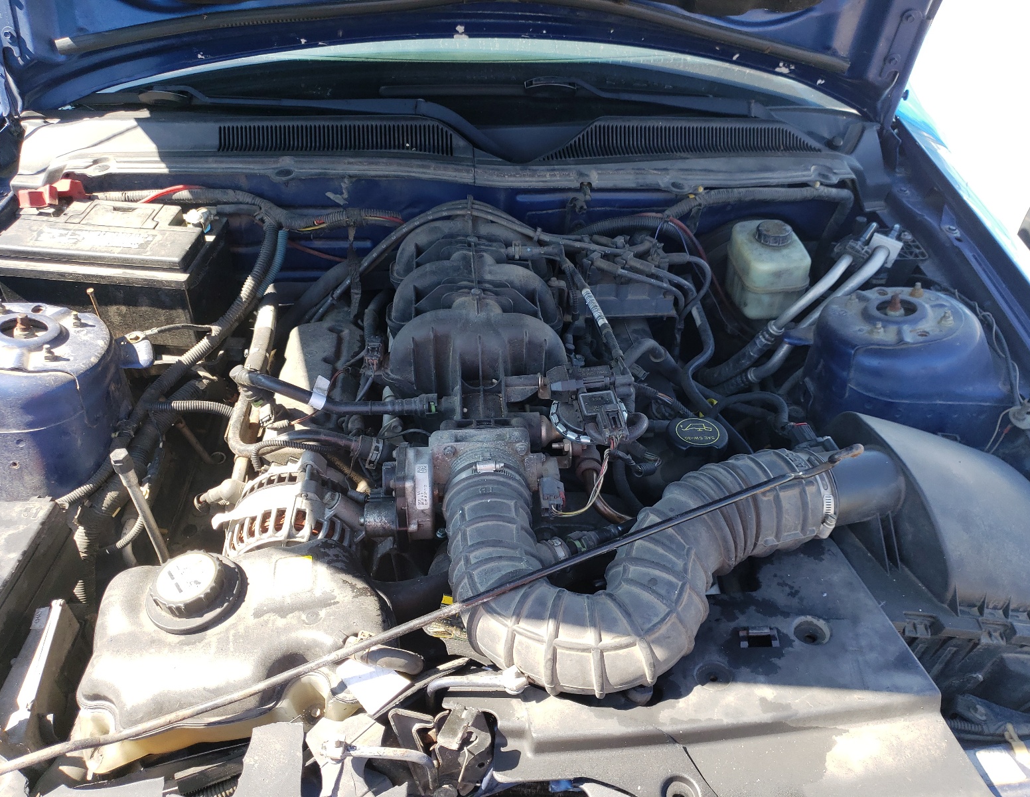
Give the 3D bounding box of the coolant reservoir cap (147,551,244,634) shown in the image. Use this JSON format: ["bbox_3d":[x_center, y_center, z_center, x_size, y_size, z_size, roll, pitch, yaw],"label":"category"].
[{"bbox_3d":[-0.311,0.181,0.769,0.087,0.032,0.087,-2,41,-5],"label":"coolant reservoir cap"}]

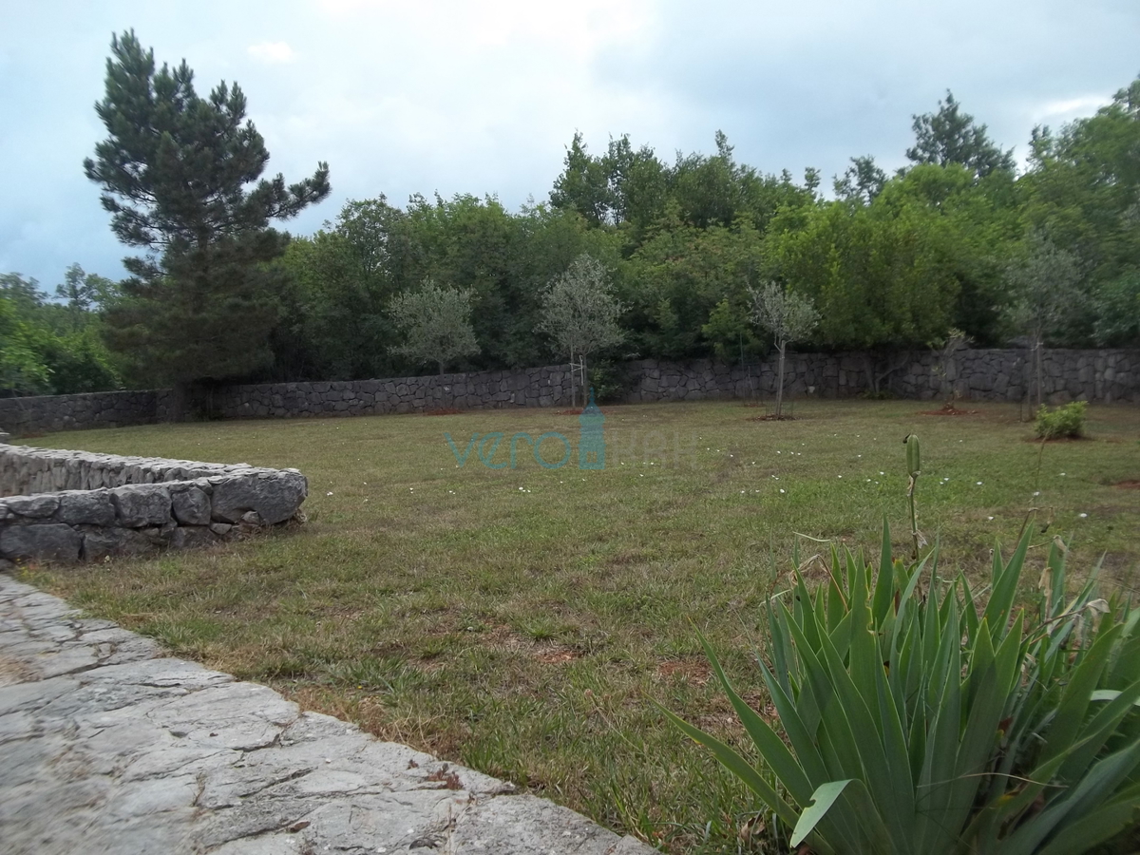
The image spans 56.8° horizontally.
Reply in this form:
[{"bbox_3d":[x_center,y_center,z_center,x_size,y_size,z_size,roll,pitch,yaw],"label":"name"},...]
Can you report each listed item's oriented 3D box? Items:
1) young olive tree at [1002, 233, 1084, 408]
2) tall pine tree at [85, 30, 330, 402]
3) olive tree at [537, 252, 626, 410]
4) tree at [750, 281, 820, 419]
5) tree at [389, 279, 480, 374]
[{"bbox_3d":[7.010,-1.512,15.600,1.158,2.700,1.123,-1,3,0],"label":"young olive tree"},{"bbox_3d":[-9.482,-5.280,27.500,6.268,10.139,5.767,-1,3,0],"label":"tall pine tree"},{"bbox_3d":[0.202,-1.774,19.490,1.652,2.873,1.569,-3,4,1],"label":"olive tree"},{"bbox_3d":[3.578,-1.309,17.600,1.151,2.253,1.116,-1,3,0],"label":"tree"},{"bbox_3d":[-3.105,-1.882,24.000,2.035,2.964,1.974,-1,3,0],"label":"tree"}]

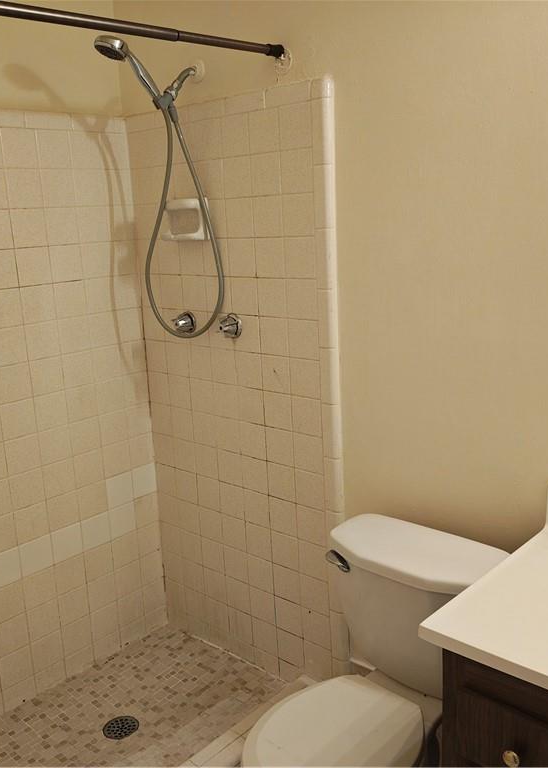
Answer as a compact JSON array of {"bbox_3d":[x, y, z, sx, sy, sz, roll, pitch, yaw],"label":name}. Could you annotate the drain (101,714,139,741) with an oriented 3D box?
[{"bbox_3d":[-0.455,1.026,2.204,0.107,0.008,0.107,-3,13,1],"label":"drain"}]

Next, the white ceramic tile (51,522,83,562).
[{"bbox_3d":[-0.663,0.510,2.369,0.009,0.108,0.108,9,17,42],"label":"white ceramic tile"}]

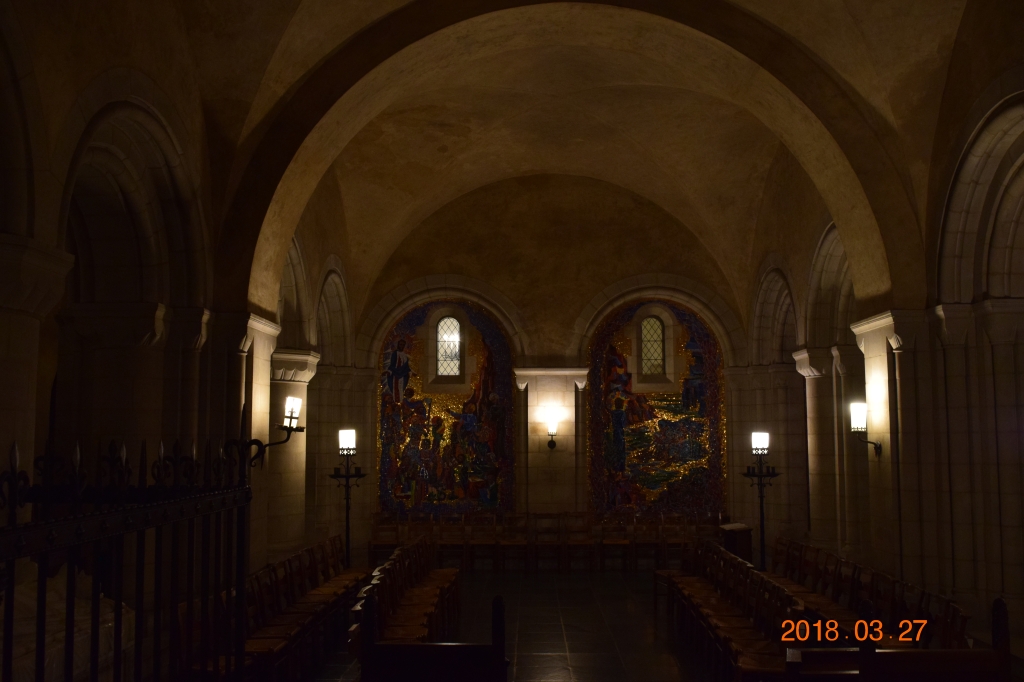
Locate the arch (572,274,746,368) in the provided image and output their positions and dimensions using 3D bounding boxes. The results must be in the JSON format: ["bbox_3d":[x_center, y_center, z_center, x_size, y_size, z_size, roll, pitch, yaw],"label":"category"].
[{"bbox_3d":[2.189,-0.272,14.125,2.573,1.404,0.420,0,-6,1],"label":"arch"}]

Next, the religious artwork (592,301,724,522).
[{"bbox_3d":[2.322,1.116,15.171,2.220,3.582,0.120,0,-6,1],"label":"religious artwork"}]

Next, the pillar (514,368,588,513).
[{"bbox_3d":[0.584,1.896,13.951,1.083,2.961,0.500,0,-6,1],"label":"pillar"}]

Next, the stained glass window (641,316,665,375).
[{"bbox_3d":[2.173,0.077,14.533,0.377,0.907,0.100,0,-6,1],"label":"stained glass window"}]

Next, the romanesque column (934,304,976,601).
[{"bbox_3d":[3.829,0.953,8.122,0.260,2.546,0.260,0,-6,1],"label":"romanesque column"}]

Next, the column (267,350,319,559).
[{"bbox_3d":[-2.585,1.610,11.091,0.590,2.974,0.500,0,-6,1],"label":"column"}]

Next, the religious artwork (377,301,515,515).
[{"bbox_3d":[-1.095,1.121,15.238,2.220,3.598,0.120,0,-6,1],"label":"religious artwork"}]

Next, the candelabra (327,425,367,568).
[{"bbox_3d":[-2.235,2.233,12.760,0.512,2.064,0.512,0,-6,1],"label":"candelabra"}]

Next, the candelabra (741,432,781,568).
[{"bbox_3d":[3.351,2.240,12.643,0.483,2.005,0.483,0,-6,1],"label":"candelabra"}]

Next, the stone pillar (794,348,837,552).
[{"bbox_3d":[3.951,1.378,12.178,0.400,2.582,0.520,0,-6,1],"label":"stone pillar"}]

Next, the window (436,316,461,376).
[{"bbox_3d":[-1.056,0.090,15.592,0.406,1.002,0.100,0,-6,1],"label":"window"}]

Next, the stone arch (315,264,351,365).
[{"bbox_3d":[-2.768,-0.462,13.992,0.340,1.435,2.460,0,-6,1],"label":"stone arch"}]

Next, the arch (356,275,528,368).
[{"bbox_3d":[-1.034,-0.273,14.192,2.568,1.411,0.420,0,-6,1],"label":"arch"}]

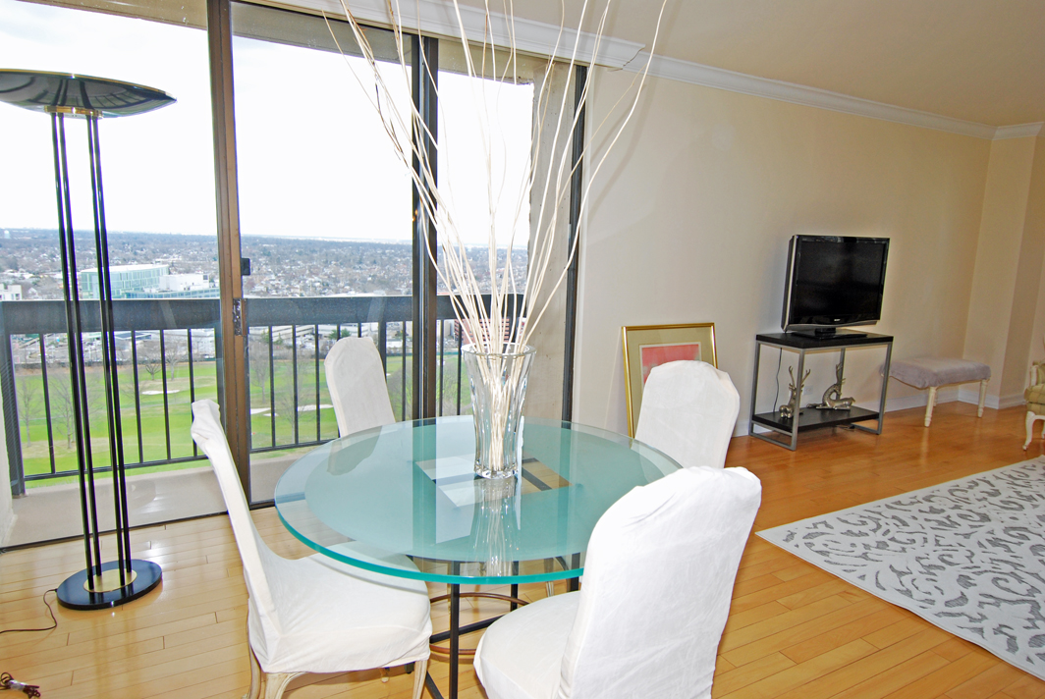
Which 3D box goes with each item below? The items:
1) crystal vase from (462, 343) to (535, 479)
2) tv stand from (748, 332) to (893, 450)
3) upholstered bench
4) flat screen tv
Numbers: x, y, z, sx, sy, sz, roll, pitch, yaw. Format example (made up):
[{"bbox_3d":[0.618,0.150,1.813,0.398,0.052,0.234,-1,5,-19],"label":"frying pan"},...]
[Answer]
[{"bbox_3d":[-0.064,0.165,1.618,0.194,0.343,0.194,2,10,0],"label":"crystal vase"},{"bbox_3d":[2.237,0.275,4.559,0.986,0.756,0.385,-3,11,-28],"label":"tv stand"},{"bbox_3d":[3.530,0.341,5.224,0.860,0.478,0.430,-3,11,-28],"label":"upholstered bench"},{"bbox_3d":[2.273,-0.448,4.426,1.037,0.715,0.246,-3,11,-28],"label":"flat screen tv"}]

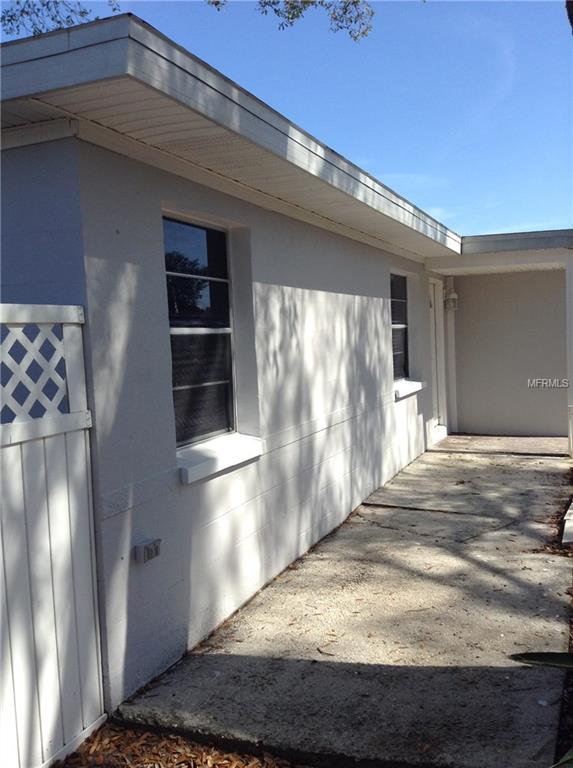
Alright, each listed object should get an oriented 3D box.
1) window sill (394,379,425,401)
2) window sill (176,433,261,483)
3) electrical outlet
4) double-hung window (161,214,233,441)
[{"bbox_3d":[1.297,0.045,8.041,0.192,0.117,1.254,-1,4,22],"label":"window sill"},{"bbox_3d":[-0.381,0.388,3.969,0.192,0.117,0.937,-1,4,22],"label":"window sill"},{"bbox_3d":[-0.611,0.730,3.220,0.057,0.074,0.123,-1,4,22],"label":"electrical outlet"},{"bbox_3d":[-0.514,-0.280,3.978,0.073,1.190,0.911,-1,4,22],"label":"double-hung window"}]

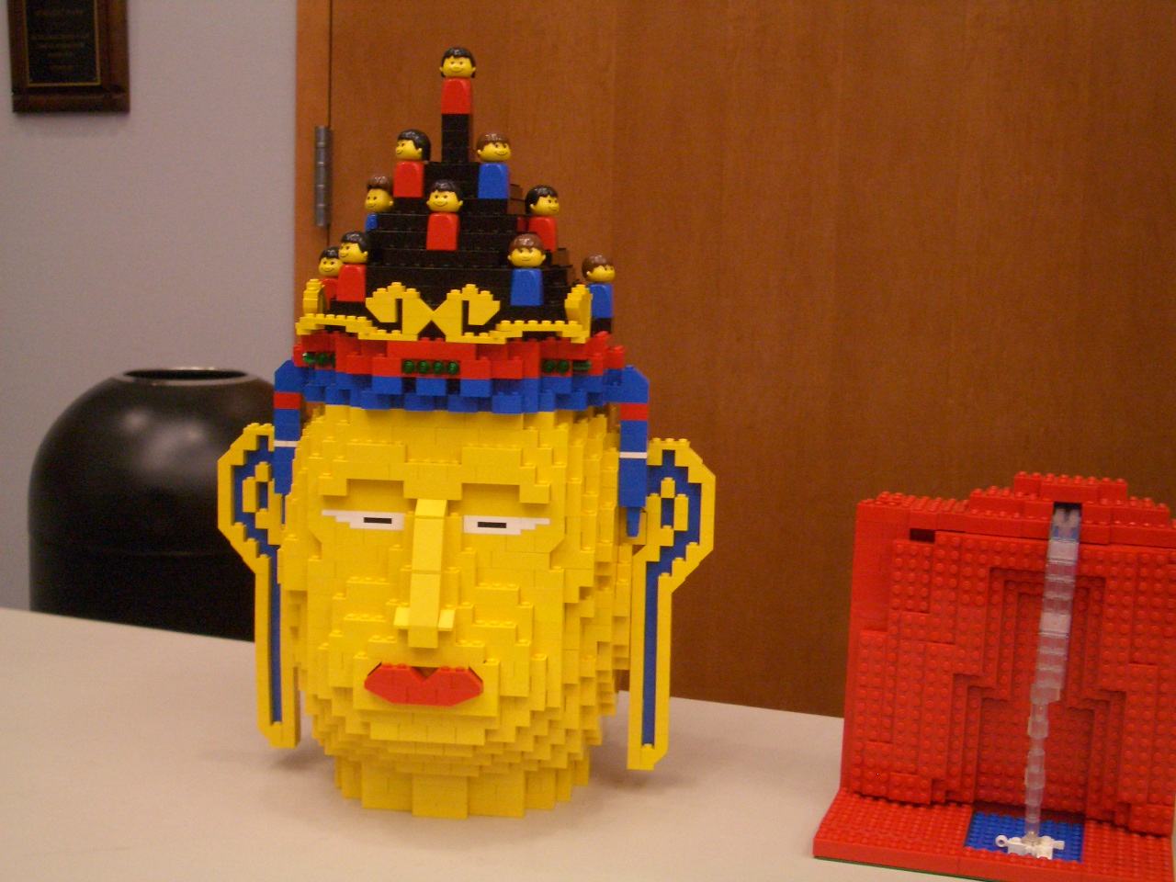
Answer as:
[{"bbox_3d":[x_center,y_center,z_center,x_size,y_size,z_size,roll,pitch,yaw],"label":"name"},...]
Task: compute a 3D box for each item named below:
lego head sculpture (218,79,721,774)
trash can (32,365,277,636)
[{"bbox_3d":[-0.075,-0.005,0.999,0.304,0.442,0.238,2,5,6],"label":"lego head sculpture"},{"bbox_3d":[-0.454,0.387,1.874,0.329,0.920,0.329,2,5,0],"label":"trash can"}]

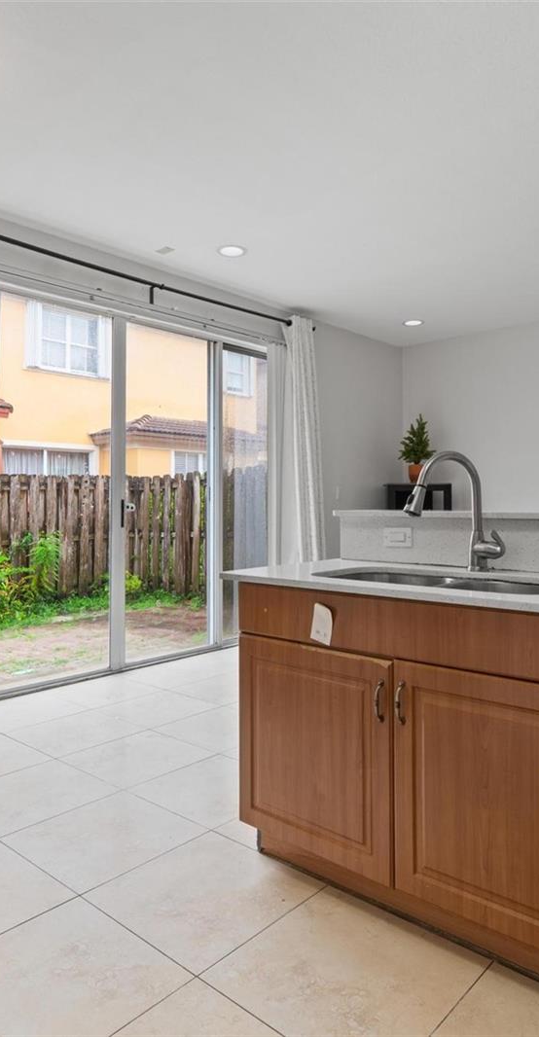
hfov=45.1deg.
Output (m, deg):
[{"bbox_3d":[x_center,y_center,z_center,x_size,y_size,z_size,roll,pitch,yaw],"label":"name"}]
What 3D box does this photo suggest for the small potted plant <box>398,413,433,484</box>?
[{"bbox_3d":[1.385,-0.658,6.100,0.330,0.650,0.330,0,1,0],"label":"small potted plant"}]

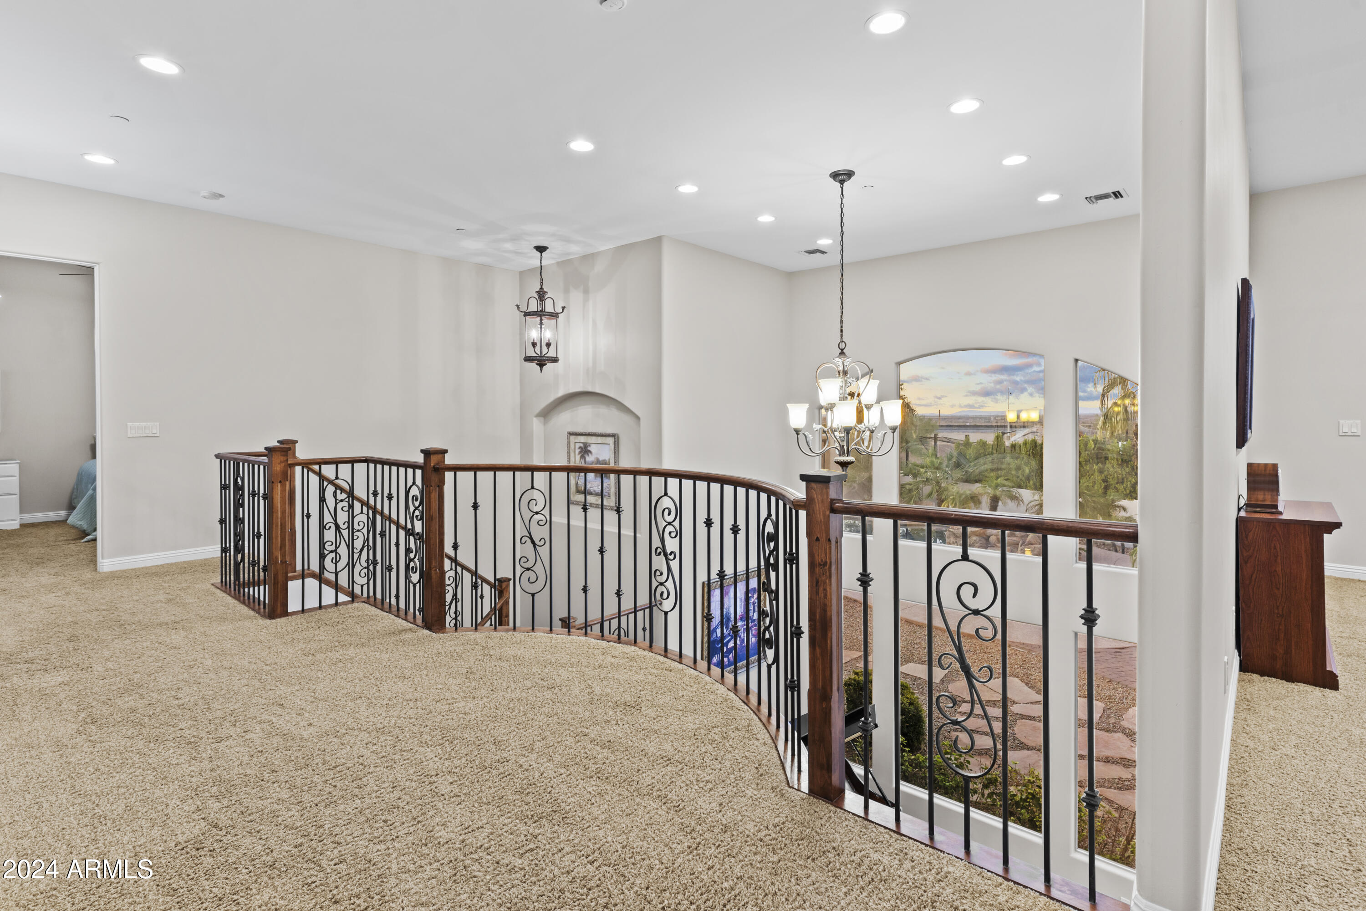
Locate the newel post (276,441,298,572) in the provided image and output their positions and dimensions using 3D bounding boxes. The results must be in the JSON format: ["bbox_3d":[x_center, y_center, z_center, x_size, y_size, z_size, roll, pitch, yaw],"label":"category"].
[{"bbox_3d":[-3.096,0.405,5.050,0.115,1.055,0.115,2,2,41],"label":"newel post"}]

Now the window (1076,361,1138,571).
[{"bbox_3d":[3.882,0.064,5.737,0.670,1.850,0.100,2,2,41],"label":"window"}]

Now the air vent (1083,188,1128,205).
[{"bbox_3d":[3.648,-2.223,5.580,0.320,0.025,0.310,1,3,41],"label":"air vent"}]

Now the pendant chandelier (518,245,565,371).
[{"bbox_3d":[-1.541,-1.600,7.030,0.500,1.360,0.480,-1,2,-12],"label":"pendant chandelier"}]

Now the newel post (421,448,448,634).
[{"bbox_3d":[-1.408,0.479,3.660,0.112,1.035,0.112,1,3,41],"label":"newel post"}]

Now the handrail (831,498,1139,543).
[{"bbox_3d":[0.777,0.176,1.765,0.792,0.050,0.062,3,4,41],"label":"handrail"}]

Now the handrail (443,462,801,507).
[{"bbox_3d":[-0.275,0.105,3.126,2.380,0.065,0.640,2,2,41],"label":"handrail"}]

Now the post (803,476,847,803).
[{"bbox_3d":[0.466,0.562,2.090,0.115,1.055,0.115,2,2,41],"label":"post"}]

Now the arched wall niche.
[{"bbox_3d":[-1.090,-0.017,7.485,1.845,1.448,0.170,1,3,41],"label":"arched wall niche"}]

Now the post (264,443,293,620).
[{"bbox_3d":[-2.491,0.463,3.961,0.115,1.055,0.115,2,2,41],"label":"post"}]

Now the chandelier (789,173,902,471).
[{"bbox_3d":[1.179,-0.941,4.740,0.830,2.290,0.830,0,2,0],"label":"chandelier"}]

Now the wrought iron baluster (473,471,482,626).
[{"bbox_3d":[-1.167,0.533,3.645,0.043,0.900,0.043,0,2,6],"label":"wrought iron baluster"}]

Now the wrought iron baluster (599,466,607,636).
[{"bbox_3d":[-0.433,0.539,3.500,0.043,0.895,0.043,1,2,25],"label":"wrought iron baluster"}]

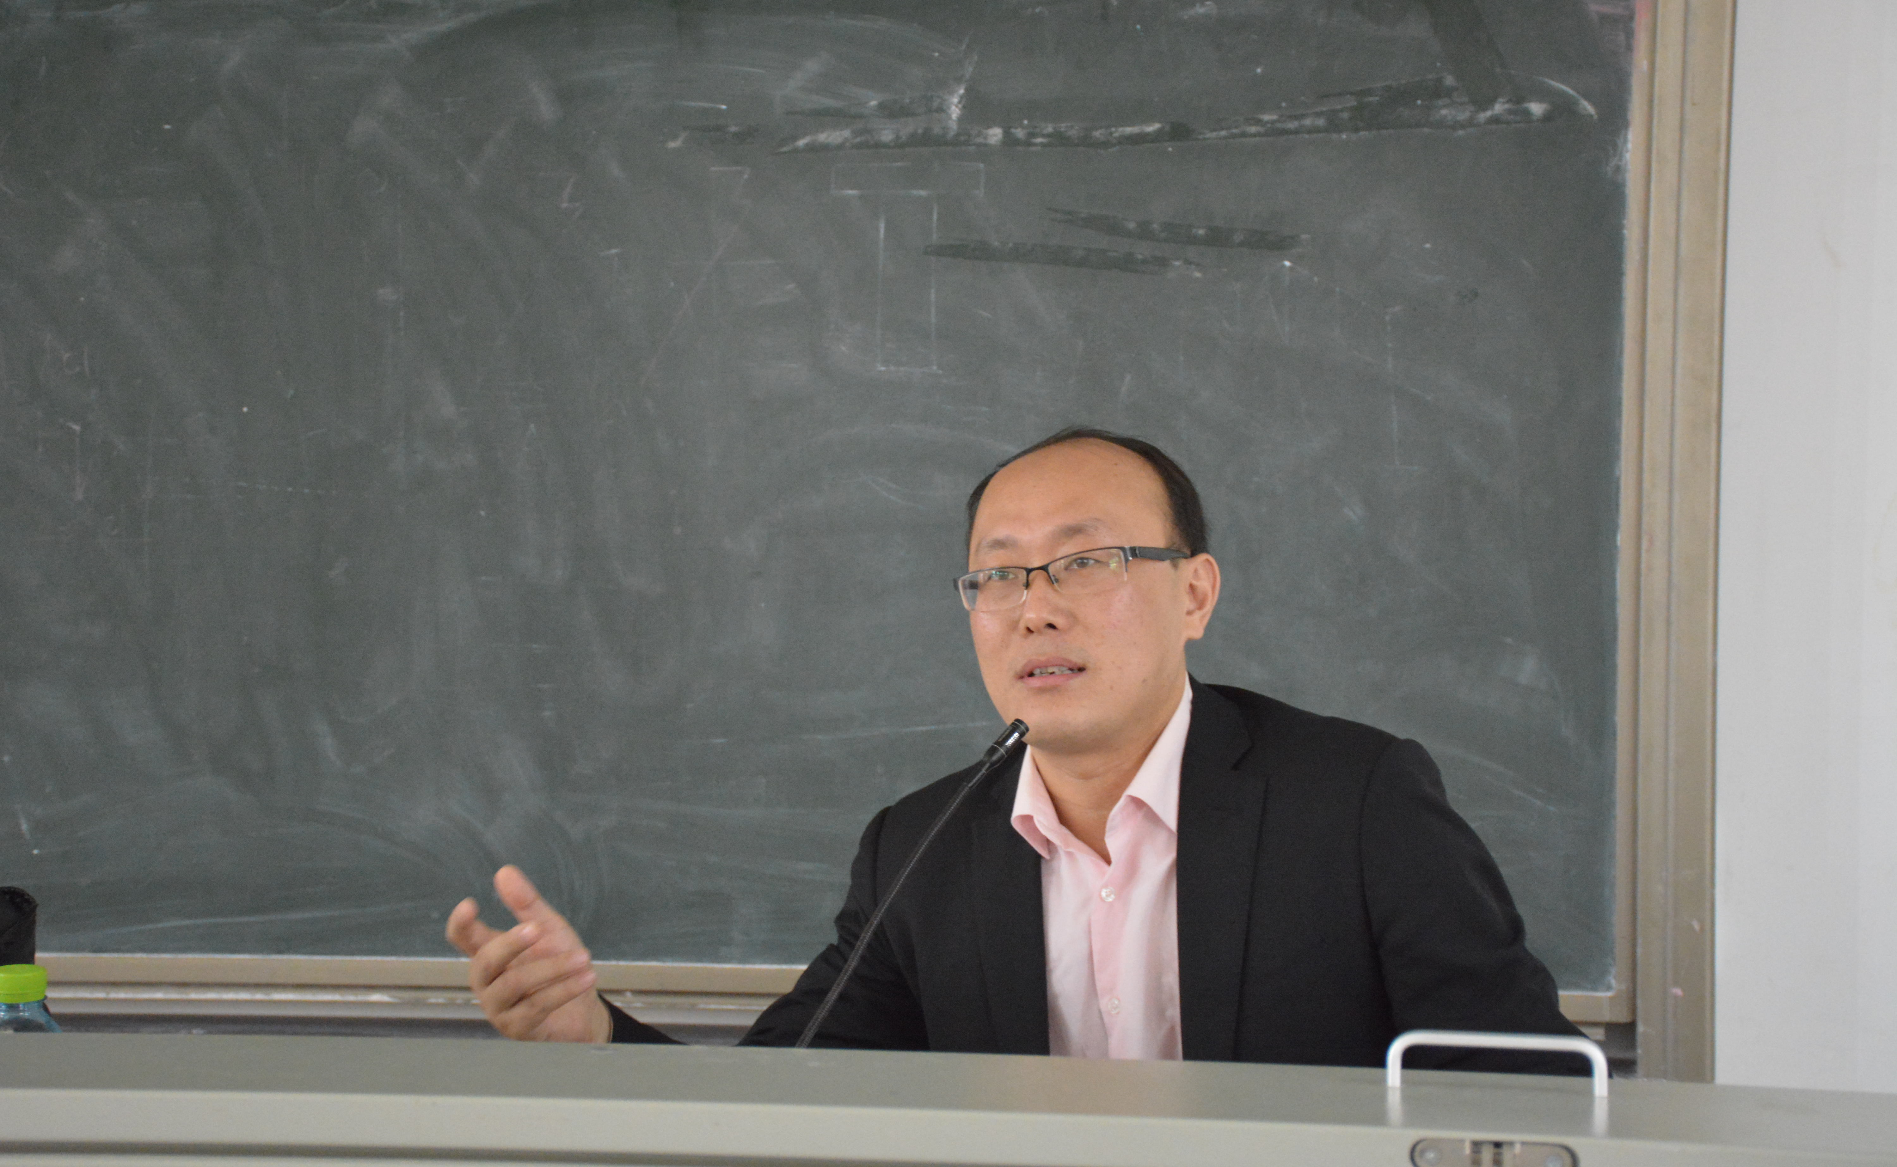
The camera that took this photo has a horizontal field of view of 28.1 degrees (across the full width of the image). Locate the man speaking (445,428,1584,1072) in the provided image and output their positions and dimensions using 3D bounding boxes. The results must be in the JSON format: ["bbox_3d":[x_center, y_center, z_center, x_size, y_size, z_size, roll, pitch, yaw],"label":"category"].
[{"bbox_3d":[0.100,0.520,2.840,0.720,1.280,0.760,2,6,20],"label":"man speaking"}]

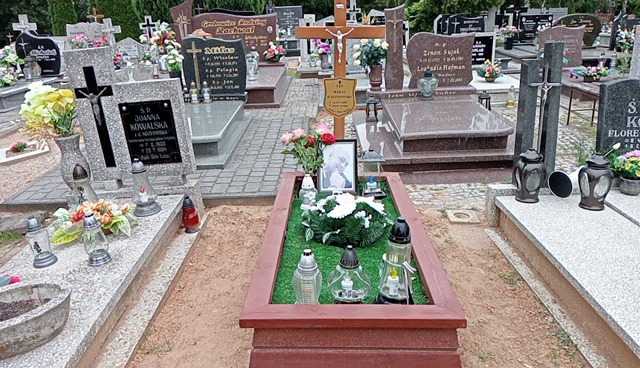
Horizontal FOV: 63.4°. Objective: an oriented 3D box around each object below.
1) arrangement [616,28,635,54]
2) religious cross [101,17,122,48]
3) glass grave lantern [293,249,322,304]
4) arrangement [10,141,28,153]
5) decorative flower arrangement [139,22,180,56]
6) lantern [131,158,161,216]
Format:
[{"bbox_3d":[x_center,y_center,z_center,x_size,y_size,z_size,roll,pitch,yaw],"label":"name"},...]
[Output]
[{"bbox_3d":[5.821,-2.719,9.831,0.320,0.449,0.280,-3,18,0],"label":"arrangement"},{"bbox_3d":[-4.321,-3.059,10.880,0.430,0.783,0.110,-6,18,1],"label":"religious cross"},{"bbox_3d":[-0.051,0.365,2.022,0.116,0.244,0.116,-2,18,0],"label":"glass grave lantern"},{"bbox_3d":[-3.425,-0.422,5.900,0.190,0.120,0.150,-1,18,0],"label":"arrangement"},{"bbox_3d":[-2.534,-2.305,8.200,0.600,0.500,0.480,-1,18,0],"label":"decorative flower arrangement"},{"bbox_3d":[-1.183,0.011,3.439,0.185,0.365,0.185,-6,20,0],"label":"lantern"}]

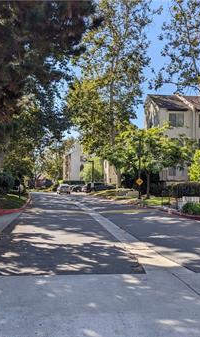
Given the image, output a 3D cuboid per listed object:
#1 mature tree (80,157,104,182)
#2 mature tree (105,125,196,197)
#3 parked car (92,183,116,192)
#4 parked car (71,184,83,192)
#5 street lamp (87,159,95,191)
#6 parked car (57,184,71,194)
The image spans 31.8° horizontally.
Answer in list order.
[{"bbox_3d":[-1.575,0.926,65.000,4.500,6.200,4.500,0,-2,0],"label":"mature tree"},{"bbox_3d":[4.391,-0.609,30.500,7.500,6.400,7.000,0,-2,0],"label":"mature tree"},{"bbox_3d":[0.000,3.120,57.000,4.700,1.600,1.850,2,-3,-30],"label":"parked car"},{"bbox_3d":[-3.922,3.649,64.000,4.500,1.480,1.800,2,-3,-37],"label":"parked car"},{"bbox_3d":[-1.201,1.156,52.000,1.000,4.700,0.300,1,-3,-17],"label":"street lamp"},{"bbox_3d":[-5.262,3.113,52.000,1.850,1.550,4.500,1,-2,-14],"label":"parked car"}]

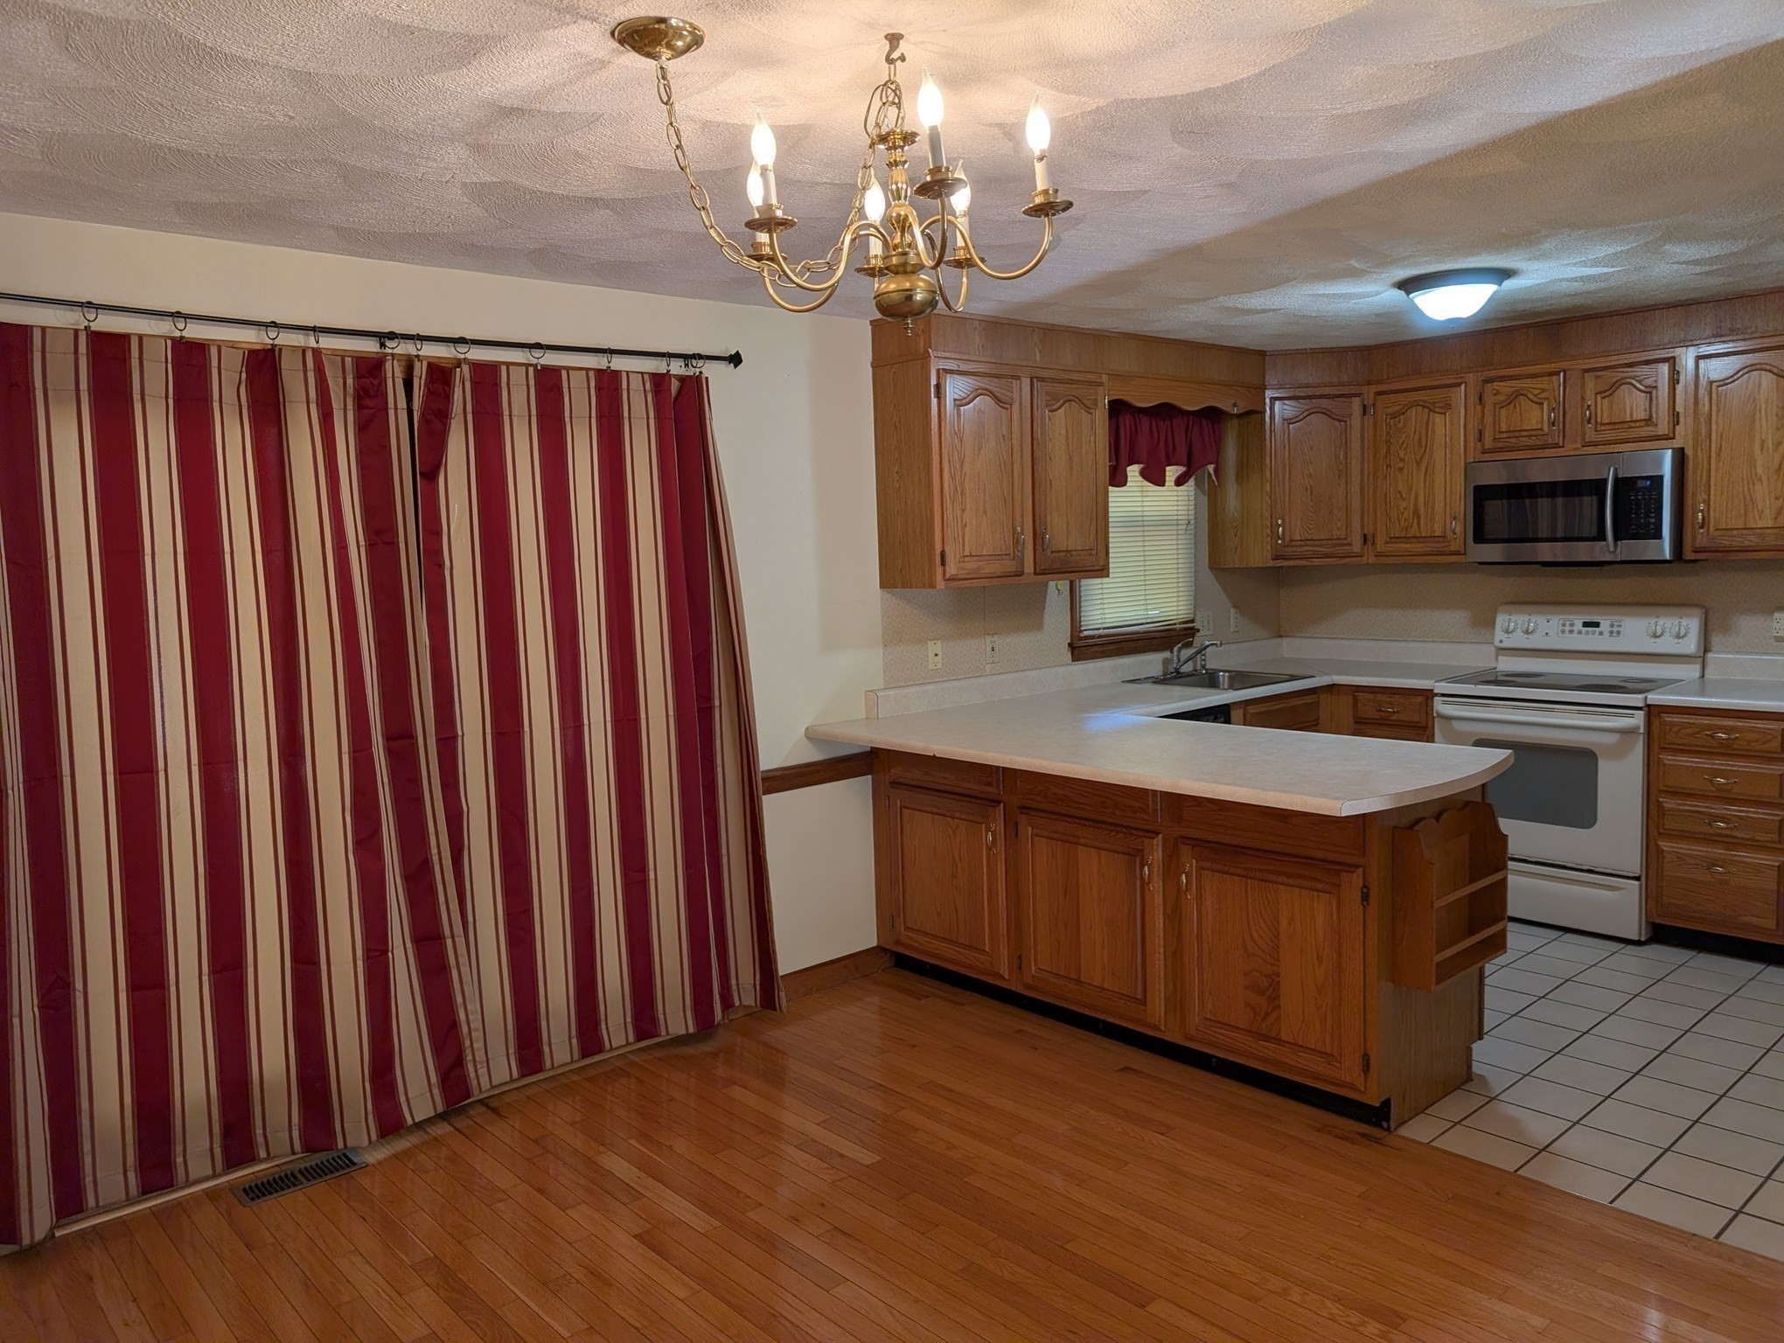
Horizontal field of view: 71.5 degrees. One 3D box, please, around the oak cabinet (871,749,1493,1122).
[{"bbox_3d":[0.801,0.675,4.012,0.620,0.880,1.936,-7,8,-41],"label":"oak cabinet"}]

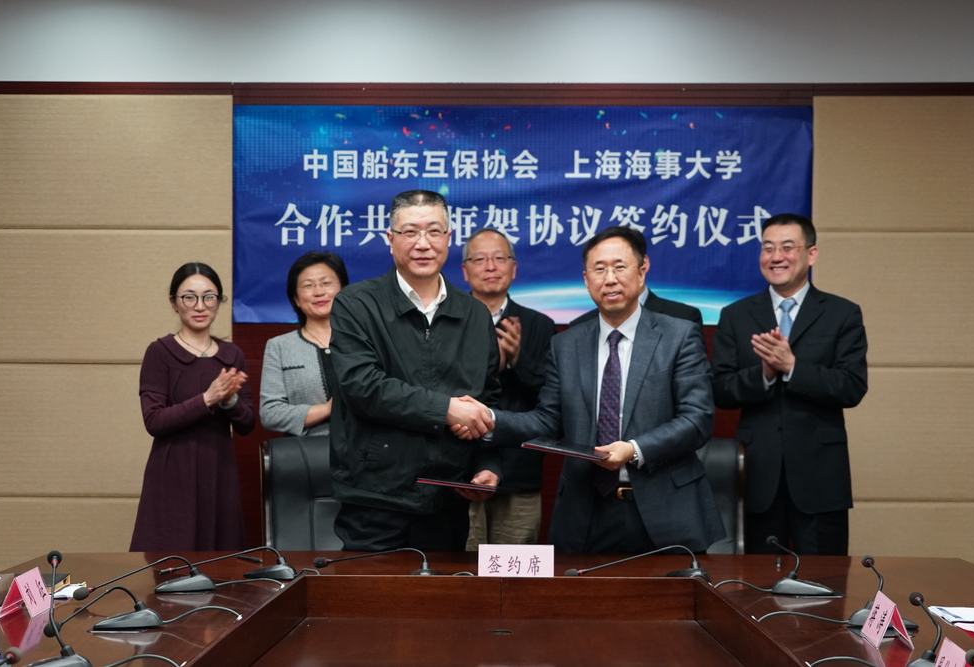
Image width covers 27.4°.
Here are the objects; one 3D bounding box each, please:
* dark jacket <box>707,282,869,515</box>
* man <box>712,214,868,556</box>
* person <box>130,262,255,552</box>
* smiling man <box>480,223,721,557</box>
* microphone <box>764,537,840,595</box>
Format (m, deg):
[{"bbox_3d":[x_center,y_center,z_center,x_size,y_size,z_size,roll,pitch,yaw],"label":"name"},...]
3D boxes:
[{"bbox_3d":[0.968,0.210,6.400,0.500,0.740,0.370,0,0,14],"label":"dark jacket"},{"bbox_3d":[0.968,0.492,6.400,0.510,1.755,0.400,0,0,14],"label":"man"},{"bbox_3d":[-0.945,0.570,6.420,0.430,1.600,0.400,0,0,-18],"label":"person"},{"bbox_3d":[0.320,0.535,5.570,0.660,1.670,0.480,0,0,14],"label":"smiling man"},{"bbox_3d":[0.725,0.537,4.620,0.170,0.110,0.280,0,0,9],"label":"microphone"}]

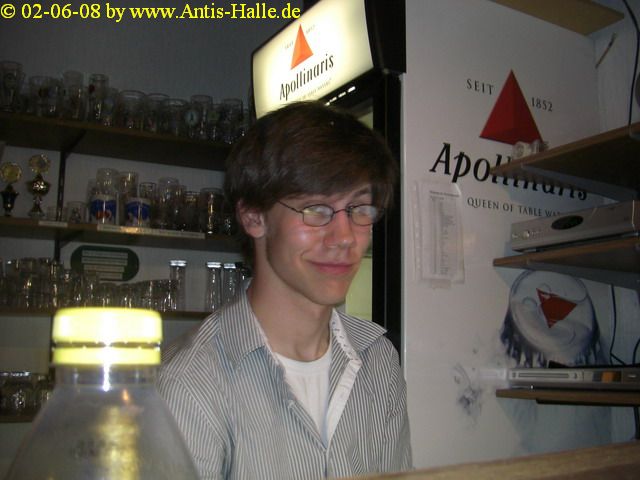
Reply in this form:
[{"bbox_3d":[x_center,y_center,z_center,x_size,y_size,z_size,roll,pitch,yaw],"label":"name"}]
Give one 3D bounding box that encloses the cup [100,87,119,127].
[{"bbox_3d":[-0.638,-0.394,2.124,0.057,0.123,0.057,0,-9,0],"label":"cup"}]

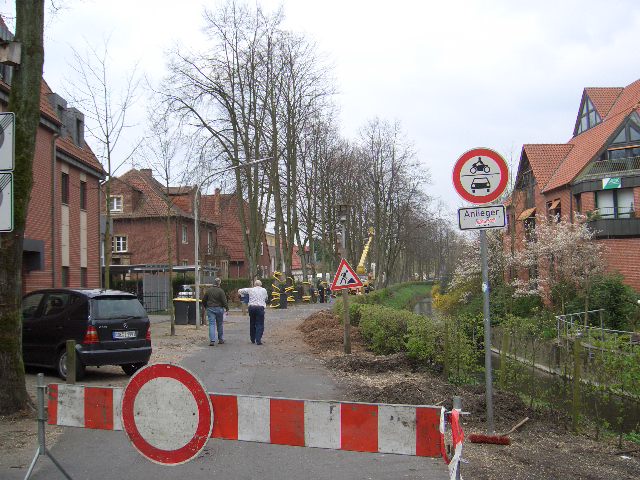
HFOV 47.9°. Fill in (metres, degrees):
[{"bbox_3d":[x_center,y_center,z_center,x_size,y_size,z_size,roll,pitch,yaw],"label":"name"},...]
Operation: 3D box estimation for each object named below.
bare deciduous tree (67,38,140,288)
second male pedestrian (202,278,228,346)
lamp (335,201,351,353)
[{"bbox_3d":[-4.987,-1.018,17.005,1.800,7.500,1.800,-1,-3,0],"label":"bare deciduous tree"},{"bbox_3d":[-2.727,1.882,18.948,0.640,1.770,0.500,-1,-3,0],"label":"second male pedestrian"},{"bbox_3d":[0.541,0.814,16.296,0.330,3.500,0.330,-1,-3,0],"label":"lamp"}]

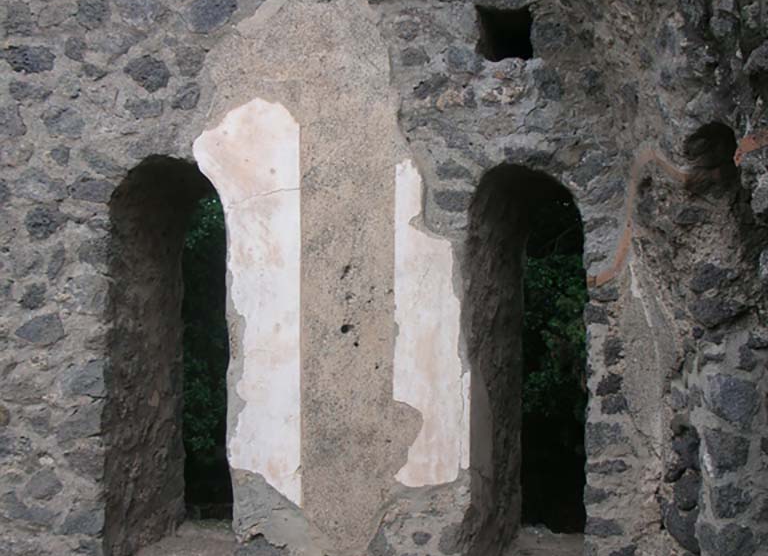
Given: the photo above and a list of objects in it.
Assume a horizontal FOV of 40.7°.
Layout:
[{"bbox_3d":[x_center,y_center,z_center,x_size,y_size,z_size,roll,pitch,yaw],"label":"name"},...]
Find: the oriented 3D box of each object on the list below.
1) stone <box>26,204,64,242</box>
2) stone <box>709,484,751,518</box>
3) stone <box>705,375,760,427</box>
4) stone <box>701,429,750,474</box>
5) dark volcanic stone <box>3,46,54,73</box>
[{"bbox_3d":[-1.228,-0.198,3.756,0.134,0.134,0.096,0,-4,0],"label":"stone"},{"bbox_3d":[1.116,0.717,3.334,0.129,0.113,0.086,-1,-5,20],"label":"stone"},{"bbox_3d":[1.131,0.405,3.369,0.175,0.164,0.120,-1,-5,20],"label":"stone"},{"bbox_3d":[1.208,0.614,3.662,0.156,0.158,0.118,-1,-3,20],"label":"stone"},{"bbox_3d":[-1.206,-0.744,3.559,0.177,0.093,0.100,0,-3,0],"label":"dark volcanic stone"}]

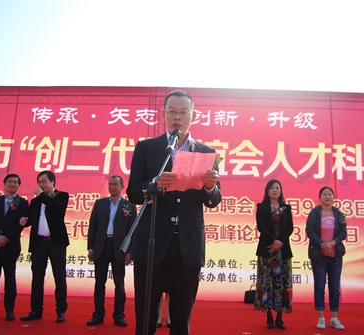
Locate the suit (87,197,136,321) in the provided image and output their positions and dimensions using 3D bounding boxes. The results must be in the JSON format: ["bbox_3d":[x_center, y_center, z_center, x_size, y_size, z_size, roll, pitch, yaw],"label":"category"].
[{"bbox_3d":[-0.815,1.051,4.411,0.540,1.420,0.330,1,-13,4],"label":"suit"}]

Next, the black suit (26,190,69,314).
[{"bbox_3d":[-1.619,0.999,4.546,0.500,1.450,0.380,-1,-13,14],"label":"black suit"}]

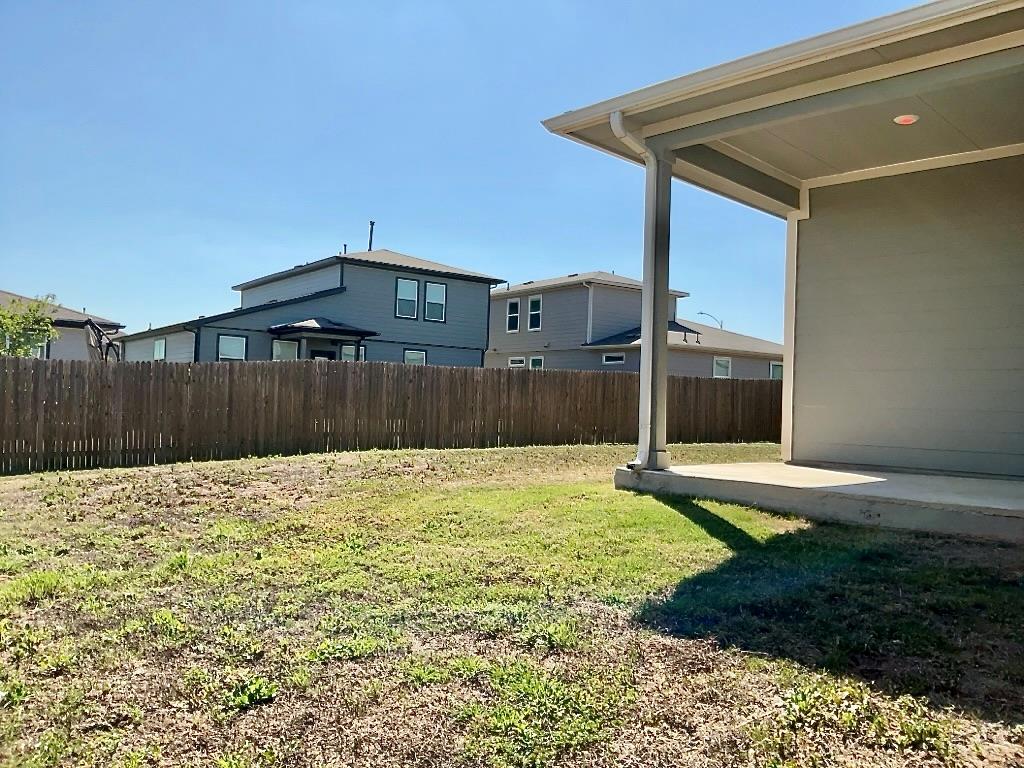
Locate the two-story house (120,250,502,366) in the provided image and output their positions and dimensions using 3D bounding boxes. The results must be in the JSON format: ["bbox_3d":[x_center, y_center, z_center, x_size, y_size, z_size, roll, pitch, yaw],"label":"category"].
[{"bbox_3d":[-8.832,-2.471,35.273,13.200,7.230,15.000,3,-1,-37],"label":"two-story house"}]

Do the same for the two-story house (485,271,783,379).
[{"bbox_3d":[5.508,-2.044,43.684,12.400,7.100,18.000,3,-1,-33],"label":"two-story house"}]

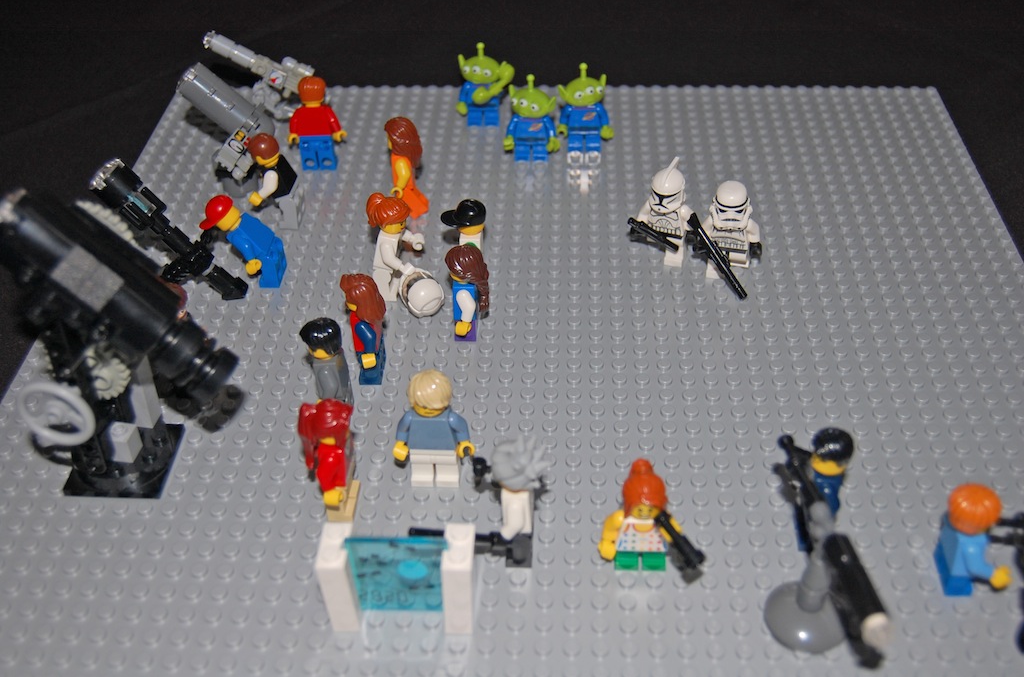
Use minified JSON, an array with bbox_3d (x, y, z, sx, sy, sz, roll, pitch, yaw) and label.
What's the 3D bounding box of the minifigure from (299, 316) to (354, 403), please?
[{"bbox_3d":[-0.062,0.011,0.372,0.014,0.043,0.025,1,40,3],"label":"minifigure"}]

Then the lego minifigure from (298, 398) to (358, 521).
[{"bbox_3d":[-0.056,0.038,0.345,0.018,0.044,0.025,1,42,3],"label":"lego minifigure"}]

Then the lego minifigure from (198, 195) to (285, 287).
[{"bbox_3d":[-0.106,-0.039,0.437,0.030,0.038,0.025,1,40,3],"label":"lego minifigure"}]

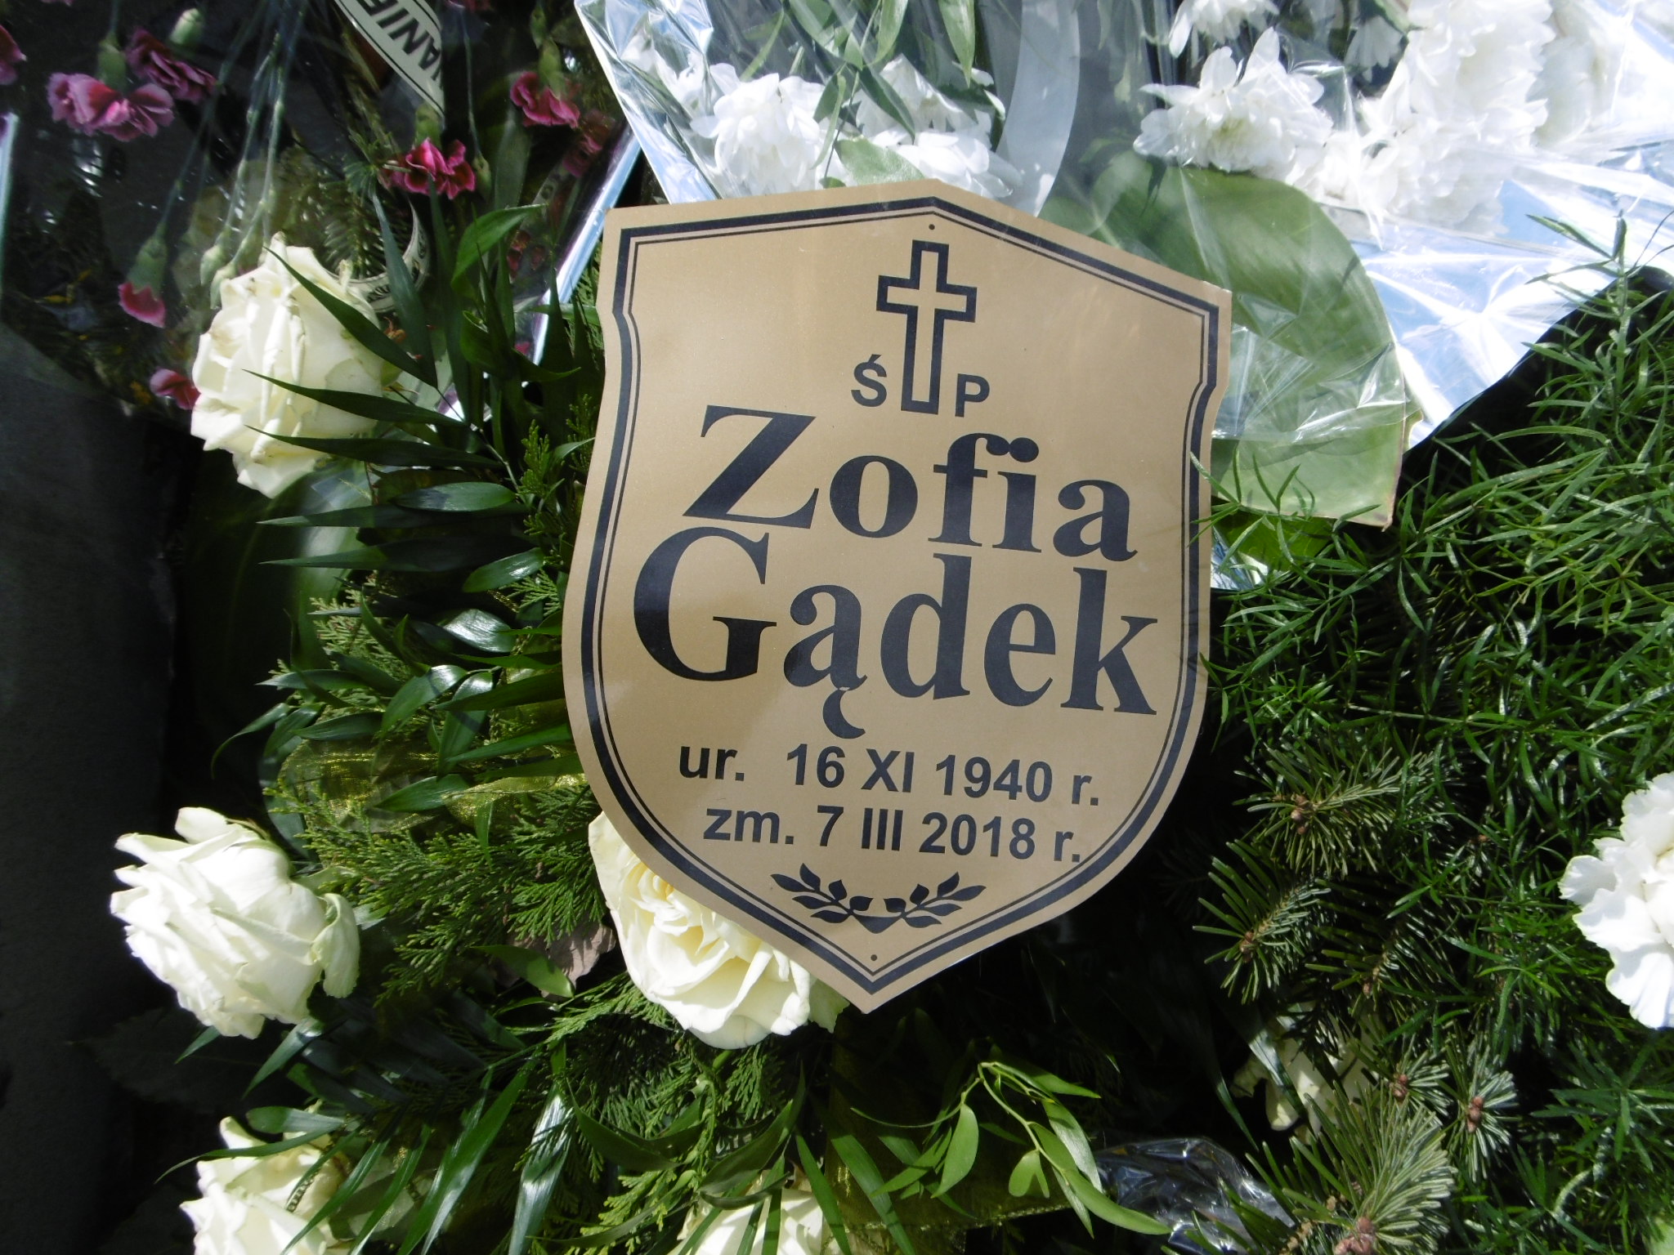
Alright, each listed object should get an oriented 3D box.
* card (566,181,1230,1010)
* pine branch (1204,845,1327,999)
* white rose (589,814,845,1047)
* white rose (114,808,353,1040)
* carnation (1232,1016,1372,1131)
[{"bbox_3d":[0.021,-0.012,0.371,0.208,0.004,0.268,5,87,-7],"label":"card"},{"bbox_3d":[0.152,0.103,0.410,0.050,0.045,0.060,27,36,19],"label":"pine branch"},{"bbox_3d":[-0.041,0.103,0.403,0.088,0.066,0.088,-5,74,17],"label":"white rose"},{"bbox_3d":[-0.211,0.102,0.405,0.064,0.080,0.080,-34,91,-26],"label":"white rose"},{"bbox_3d":[0.185,0.173,0.455,0.058,0.045,0.058,-3,60,5],"label":"carnation"}]

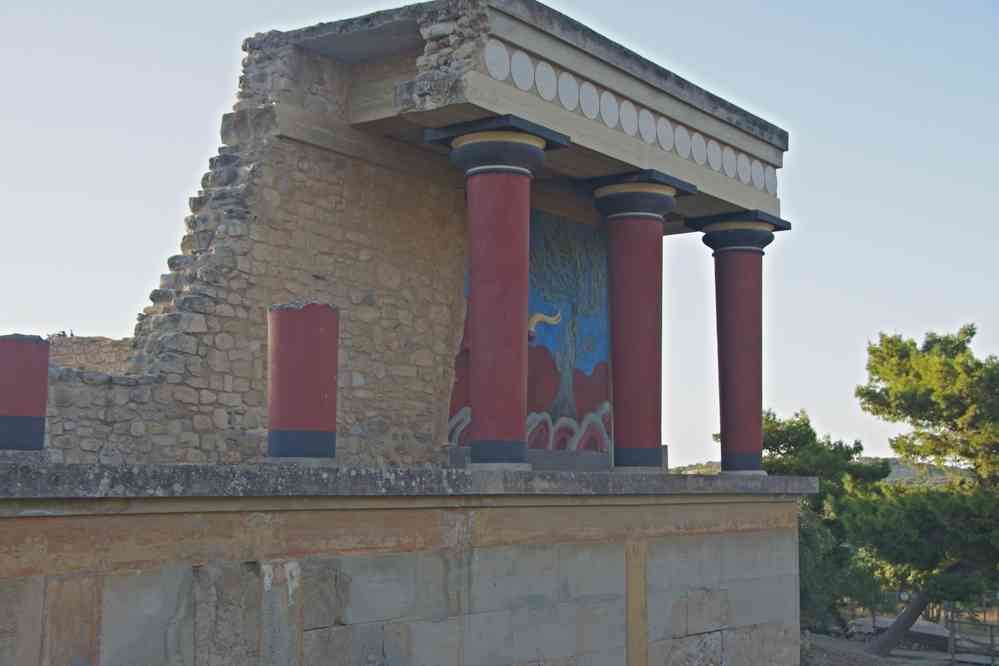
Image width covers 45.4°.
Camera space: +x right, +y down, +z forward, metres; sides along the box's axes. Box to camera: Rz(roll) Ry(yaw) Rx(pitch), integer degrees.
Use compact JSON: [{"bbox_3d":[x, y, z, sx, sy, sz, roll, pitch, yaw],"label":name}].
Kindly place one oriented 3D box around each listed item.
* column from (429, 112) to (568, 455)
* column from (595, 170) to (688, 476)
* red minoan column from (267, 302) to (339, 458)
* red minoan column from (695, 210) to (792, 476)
[{"bbox_3d":[-0.012,-0.308,10.250,0.884,2.850,0.827,-6,-9,39],"label":"column"},{"bbox_3d":[1.378,-0.086,11.947,0.884,2.850,0.827,0,-7,0],"label":"column"},{"bbox_3d":[-1.387,0.359,8.467,0.490,1.064,0.490,0,-7,0],"label":"red minoan column"},{"bbox_3d":[2.750,0.133,13.622,0.884,2.850,0.827,0,-7,0],"label":"red minoan column"}]

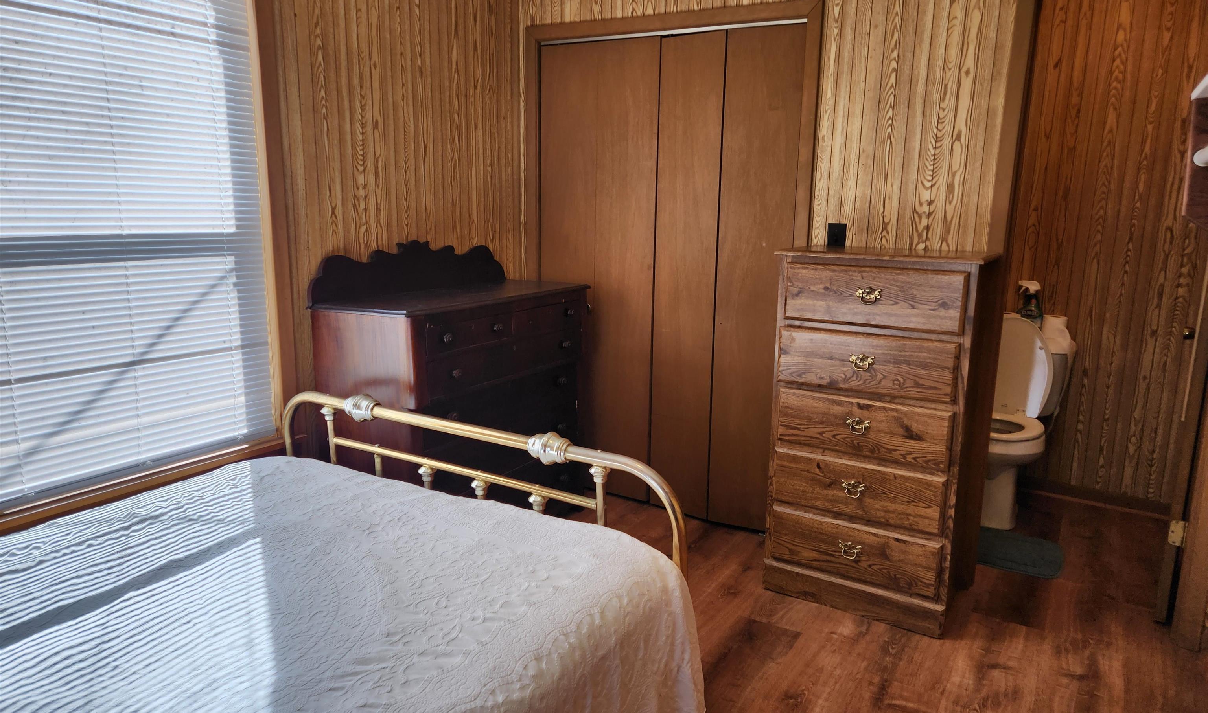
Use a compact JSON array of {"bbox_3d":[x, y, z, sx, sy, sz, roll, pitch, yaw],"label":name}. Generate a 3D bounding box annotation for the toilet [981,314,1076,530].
[{"bbox_3d":[1.763,0.276,3.562,0.460,0.860,0.680,8,13,31],"label":"toilet"}]

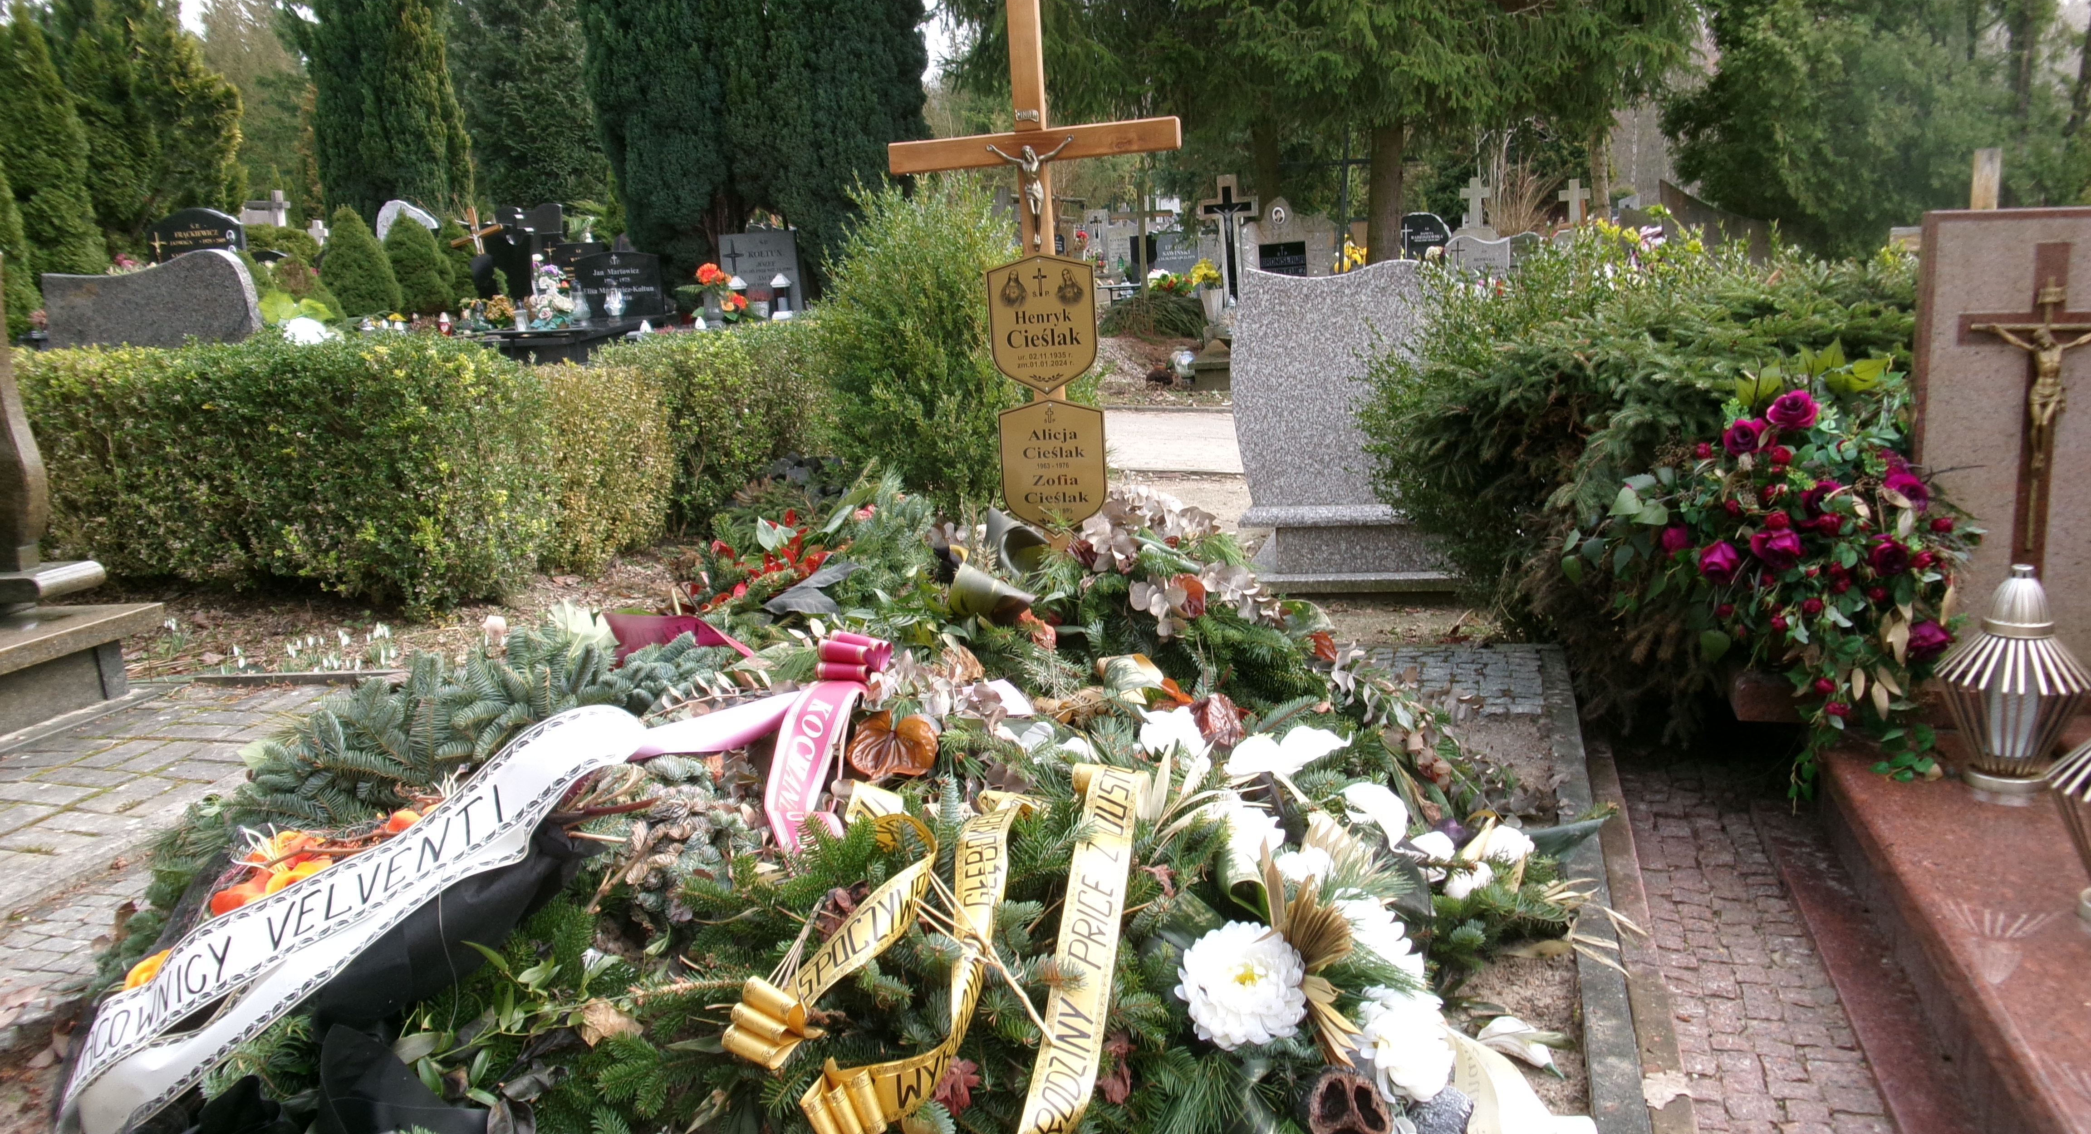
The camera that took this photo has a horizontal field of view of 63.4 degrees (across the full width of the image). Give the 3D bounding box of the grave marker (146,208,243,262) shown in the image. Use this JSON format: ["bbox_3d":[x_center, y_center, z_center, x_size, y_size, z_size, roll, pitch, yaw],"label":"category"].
[{"bbox_3d":[-8.028,-3.021,16.000,0.900,0.780,0.120,-3,12,0],"label":"grave marker"}]

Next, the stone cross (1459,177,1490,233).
[{"bbox_3d":[6.096,-5.146,24.000,0.440,0.780,0.140,-2,12,5],"label":"stone cross"}]

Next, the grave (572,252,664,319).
[{"bbox_3d":[-3.648,-2.409,14.500,0.760,0.580,0.120,-3,12,0],"label":"grave"}]

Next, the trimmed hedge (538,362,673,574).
[{"bbox_3d":[-2.023,-0.456,7.800,0.520,0.860,0.700,1,12,18],"label":"trimmed hedge"}]

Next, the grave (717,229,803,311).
[{"bbox_3d":[-2.262,-2.340,13.500,0.620,0.680,0.140,-1,12,8],"label":"grave"}]

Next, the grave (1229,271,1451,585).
[{"bbox_3d":[1.190,-0.528,6.400,0.950,1.200,0.300,0,12,11],"label":"grave"}]

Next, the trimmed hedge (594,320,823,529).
[{"bbox_3d":[-1.773,-0.769,9.200,0.600,0.850,2.200,0,12,14],"label":"trimmed hedge"}]

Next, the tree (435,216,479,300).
[{"bbox_3d":[-5.389,-2.807,15.500,0.480,0.820,0.480,-3,12,0],"label":"tree"}]

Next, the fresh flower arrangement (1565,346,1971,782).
[{"bbox_3d":[1.603,-0.013,3.750,0.760,0.860,0.520,-1,12,8],"label":"fresh flower arrangement"}]

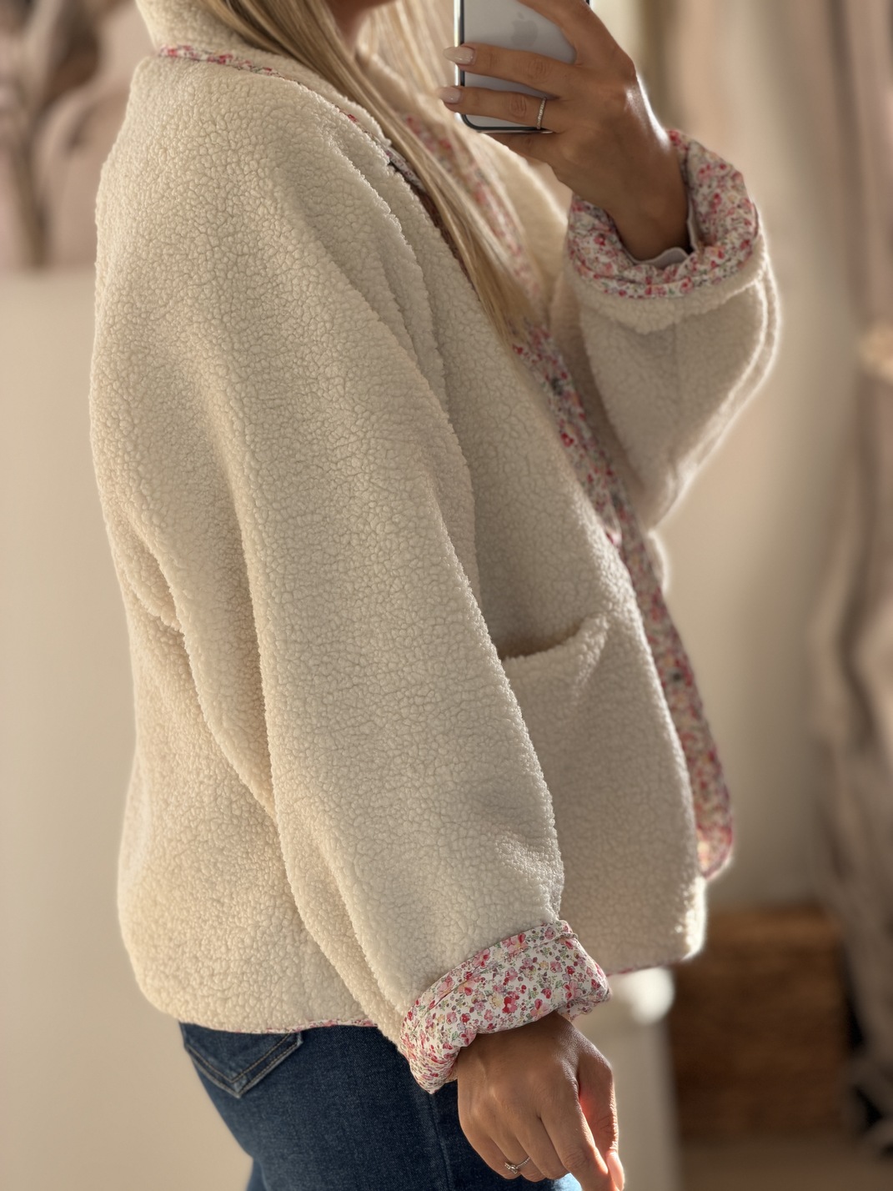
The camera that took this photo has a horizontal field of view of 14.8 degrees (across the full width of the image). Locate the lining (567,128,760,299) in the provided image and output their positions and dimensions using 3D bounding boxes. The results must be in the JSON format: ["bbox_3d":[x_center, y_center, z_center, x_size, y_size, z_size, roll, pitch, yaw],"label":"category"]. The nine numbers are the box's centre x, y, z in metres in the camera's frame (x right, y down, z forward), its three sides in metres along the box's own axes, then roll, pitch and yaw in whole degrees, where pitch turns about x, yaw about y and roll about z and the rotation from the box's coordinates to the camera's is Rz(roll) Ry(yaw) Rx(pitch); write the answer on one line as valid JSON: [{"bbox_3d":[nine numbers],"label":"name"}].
[{"bbox_3d":[0.126,-0.221,1.990,0.112,0.065,0.100,-7,36,5],"label":"lining"}]

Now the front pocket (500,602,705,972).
[{"bbox_3d":[0.084,0.115,2.040,0.165,0.200,0.050,-10,6,-44],"label":"front pocket"}]

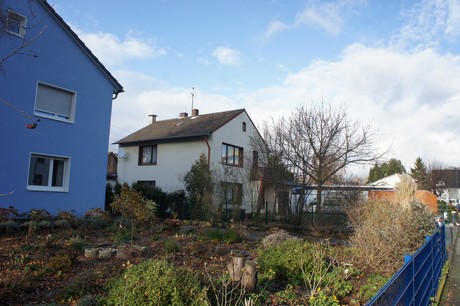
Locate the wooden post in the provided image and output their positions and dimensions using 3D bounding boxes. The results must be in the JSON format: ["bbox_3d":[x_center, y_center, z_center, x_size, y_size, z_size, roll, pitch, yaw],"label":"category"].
[{"bbox_3d":[0.186,1.726,5.120,0.440,0.569,0.340,1,-8,0],"label":"wooden post"}]

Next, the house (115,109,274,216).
[{"bbox_3d":[-3.107,0.880,30.070,10.302,8.493,9.501,-4,-9,33],"label":"house"}]

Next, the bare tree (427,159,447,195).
[{"bbox_3d":[26.958,4.507,45.000,2.600,7.101,2.600,1,-8,0],"label":"bare tree"}]

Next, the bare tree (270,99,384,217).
[{"bbox_3d":[5.957,0.505,21.500,7.100,7.393,6.700,1,-8,0],"label":"bare tree"}]

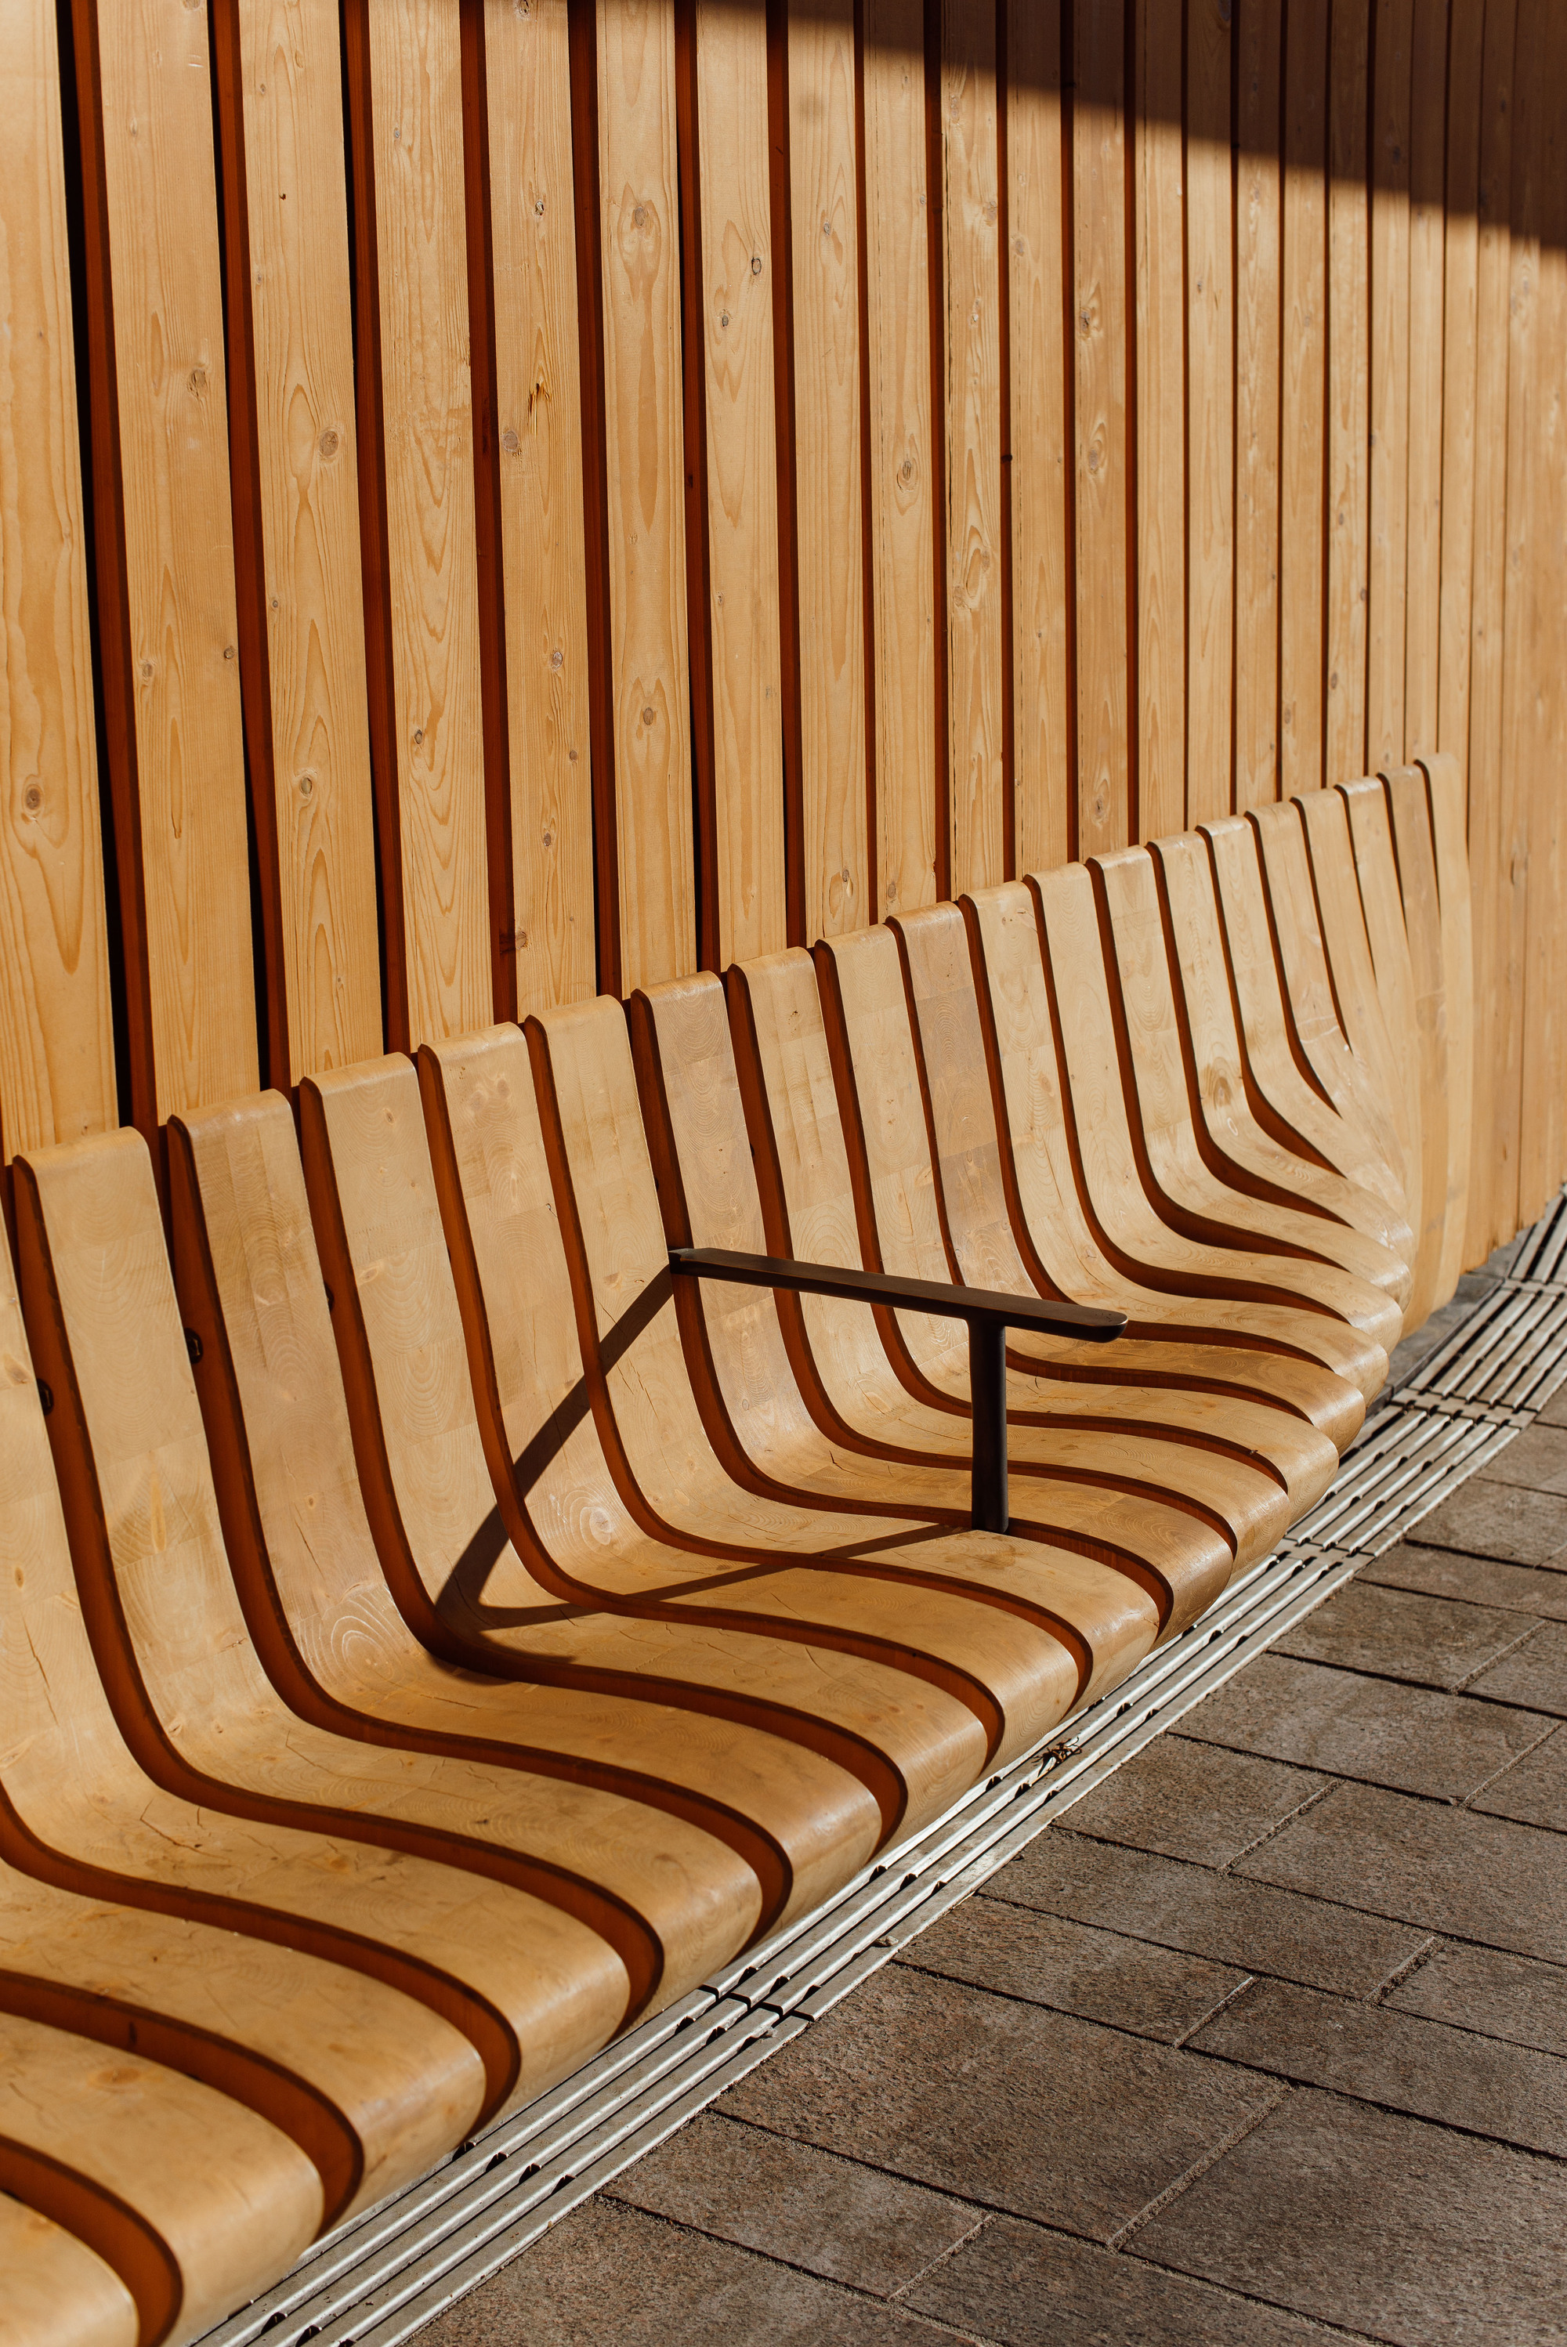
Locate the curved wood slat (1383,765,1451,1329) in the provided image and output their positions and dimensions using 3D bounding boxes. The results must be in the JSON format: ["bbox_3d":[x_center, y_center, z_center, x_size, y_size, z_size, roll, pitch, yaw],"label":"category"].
[{"bbox_3d":[1.063,-0.213,5.464,0.080,0.929,0.150,4,11,30],"label":"curved wood slat"}]

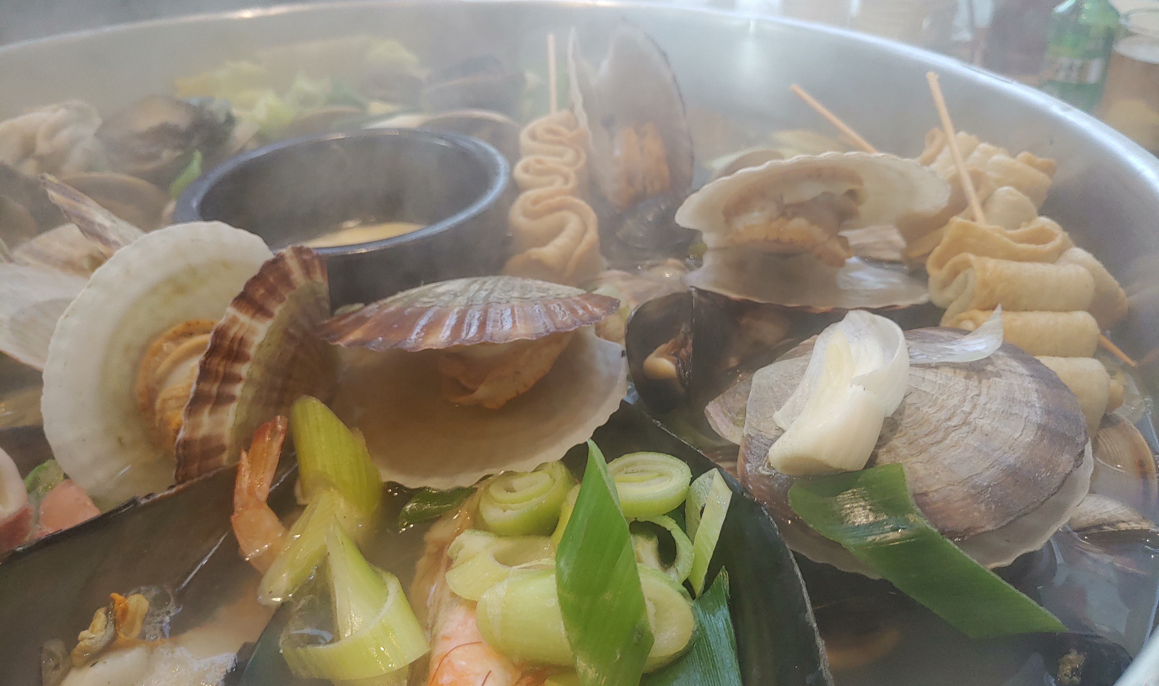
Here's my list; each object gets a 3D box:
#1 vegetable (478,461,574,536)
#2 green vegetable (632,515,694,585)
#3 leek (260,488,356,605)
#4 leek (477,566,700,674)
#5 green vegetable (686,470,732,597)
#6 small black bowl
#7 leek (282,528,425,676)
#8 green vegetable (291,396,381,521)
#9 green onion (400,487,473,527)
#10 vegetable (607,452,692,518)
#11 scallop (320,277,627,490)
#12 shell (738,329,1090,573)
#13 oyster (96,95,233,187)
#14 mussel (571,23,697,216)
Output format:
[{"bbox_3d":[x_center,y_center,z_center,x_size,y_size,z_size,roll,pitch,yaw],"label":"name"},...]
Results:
[{"bbox_3d":[-0.013,0.038,0.216,0.021,0.011,0.021,-22,18,0],"label":"vegetable"},{"bbox_3d":[0.019,0.047,0.198,0.016,0.008,0.017,-3,55,2],"label":"green vegetable"},{"bbox_3d":[-0.070,0.052,0.223,0.013,0.010,0.029,23,74,34],"label":"leek"},{"bbox_3d":[0.001,0.058,0.184,0.043,0.021,0.021,-8,27,29],"label":"leek"},{"bbox_3d":[0.030,0.044,0.202,0.010,0.030,0.011,5,-6,-5],"label":"green vegetable"},{"bbox_3d":[-0.091,-0.035,0.361,0.129,0.066,0.129,-2,32,0],"label":"small black bowl"},{"bbox_3d":[-0.053,0.061,0.206,0.035,0.024,0.034,-7,33,-7],"label":"leek"},{"bbox_3d":[-0.065,0.031,0.234,0.020,0.031,0.018,-7,-2,3],"label":"green vegetable"},{"bbox_3d":[-0.039,0.044,0.238,0.022,0.005,0.011,-21,37,-28],"label":"green onion"},{"bbox_3d":[0.017,0.036,0.217,0.021,0.006,0.021,-2,21,0],"label":"vegetable"},{"bbox_3d":[-0.030,0.007,0.259,0.088,0.053,0.082,4,26,13],"label":"scallop"},{"bbox_3d":[0.087,0.024,0.234,0.094,0.036,0.090,-27,43,-30],"label":"shell"},{"bbox_3d":[-0.217,-0.107,0.456,0.068,0.038,0.055,-8,33,-10],"label":"oyster"},{"bbox_3d":[0.021,-0.089,0.345,0.045,0.072,0.030,5,33,11],"label":"mussel"}]

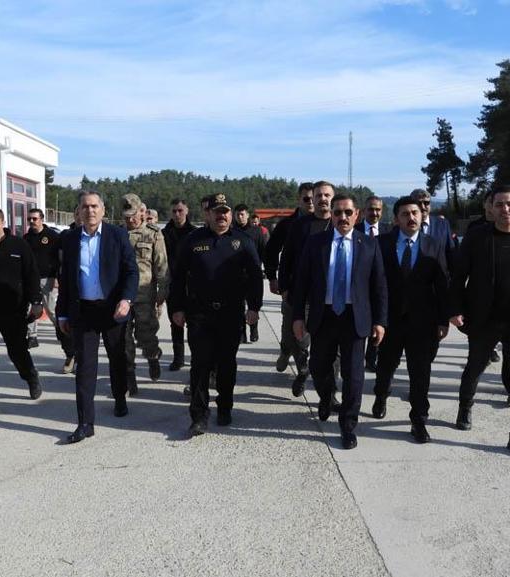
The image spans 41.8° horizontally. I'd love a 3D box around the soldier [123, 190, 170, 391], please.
[{"bbox_3d":[-1.046,0.033,6.200,0.550,1.800,0.500,0,6,3],"label":"soldier"}]

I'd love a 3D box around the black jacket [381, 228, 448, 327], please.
[{"bbox_3d":[1.196,-0.076,5.100,0.570,0.760,0.350,1,5,9],"label":"black jacket"}]

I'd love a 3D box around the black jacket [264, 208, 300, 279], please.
[{"bbox_3d":[0.385,-0.390,6.500,0.600,0.760,0.370,0,5,0],"label":"black jacket"}]

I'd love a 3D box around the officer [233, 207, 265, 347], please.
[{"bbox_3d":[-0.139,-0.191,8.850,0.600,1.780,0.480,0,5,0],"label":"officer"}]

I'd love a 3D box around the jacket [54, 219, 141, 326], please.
[{"bbox_3d":[-1.199,-0.114,5.080,0.590,0.760,0.360,0,5,2],"label":"jacket"}]

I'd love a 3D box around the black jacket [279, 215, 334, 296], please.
[{"bbox_3d":[0.531,-0.290,6.050,0.620,0.770,0.380,0,5,0],"label":"black jacket"}]

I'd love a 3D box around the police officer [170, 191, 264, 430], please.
[{"bbox_3d":[-0.301,0.171,5.080,0.670,1.760,0.460,1,6,5],"label":"police officer"}]

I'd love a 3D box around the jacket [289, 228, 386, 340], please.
[{"bbox_3d":[0.625,-0.037,4.930,0.660,0.790,0.380,0,6,0],"label":"jacket"}]

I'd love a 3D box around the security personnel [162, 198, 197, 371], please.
[{"bbox_3d":[-0.773,-0.012,7.116,0.540,1.800,0.450,0,6,0],"label":"security personnel"}]

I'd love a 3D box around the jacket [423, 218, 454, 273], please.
[{"bbox_3d":[1.665,-0.279,6.400,0.560,0.800,0.330,0,6,-3],"label":"jacket"}]

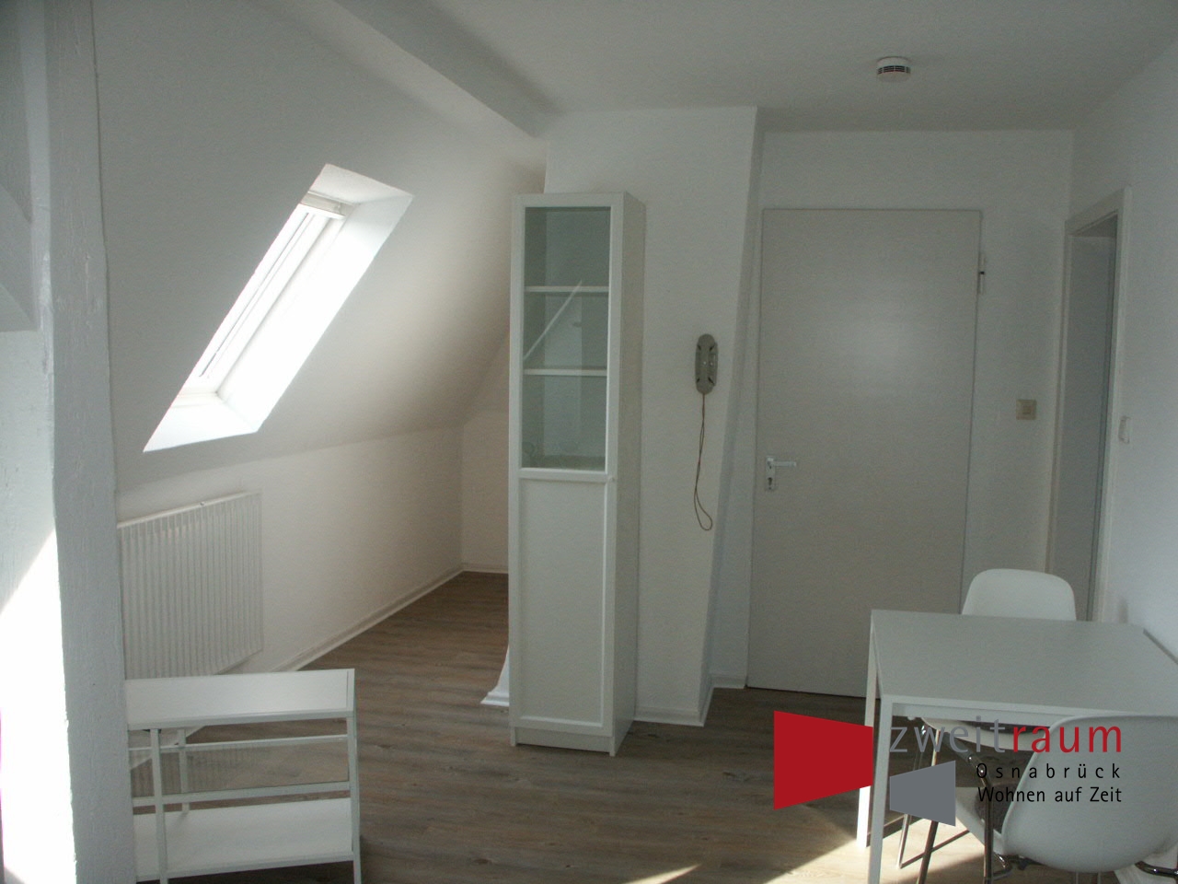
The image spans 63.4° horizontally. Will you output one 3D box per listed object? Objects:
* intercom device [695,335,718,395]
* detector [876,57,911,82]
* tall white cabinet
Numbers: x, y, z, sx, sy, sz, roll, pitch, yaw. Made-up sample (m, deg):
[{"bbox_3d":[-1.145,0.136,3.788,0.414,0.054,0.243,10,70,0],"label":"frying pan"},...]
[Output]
[{"bbox_3d":[0.442,-0.293,3.590,0.085,0.225,0.065,2,6,14],"label":"intercom device"},{"bbox_3d":[0.946,-1.154,2.954,0.109,0.046,0.109,2,6,14],"label":"detector"},{"bbox_3d":[-0.047,0.120,3.552,0.400,2.020,0.330,2,6,15],"label":"tall white cabinet"}]

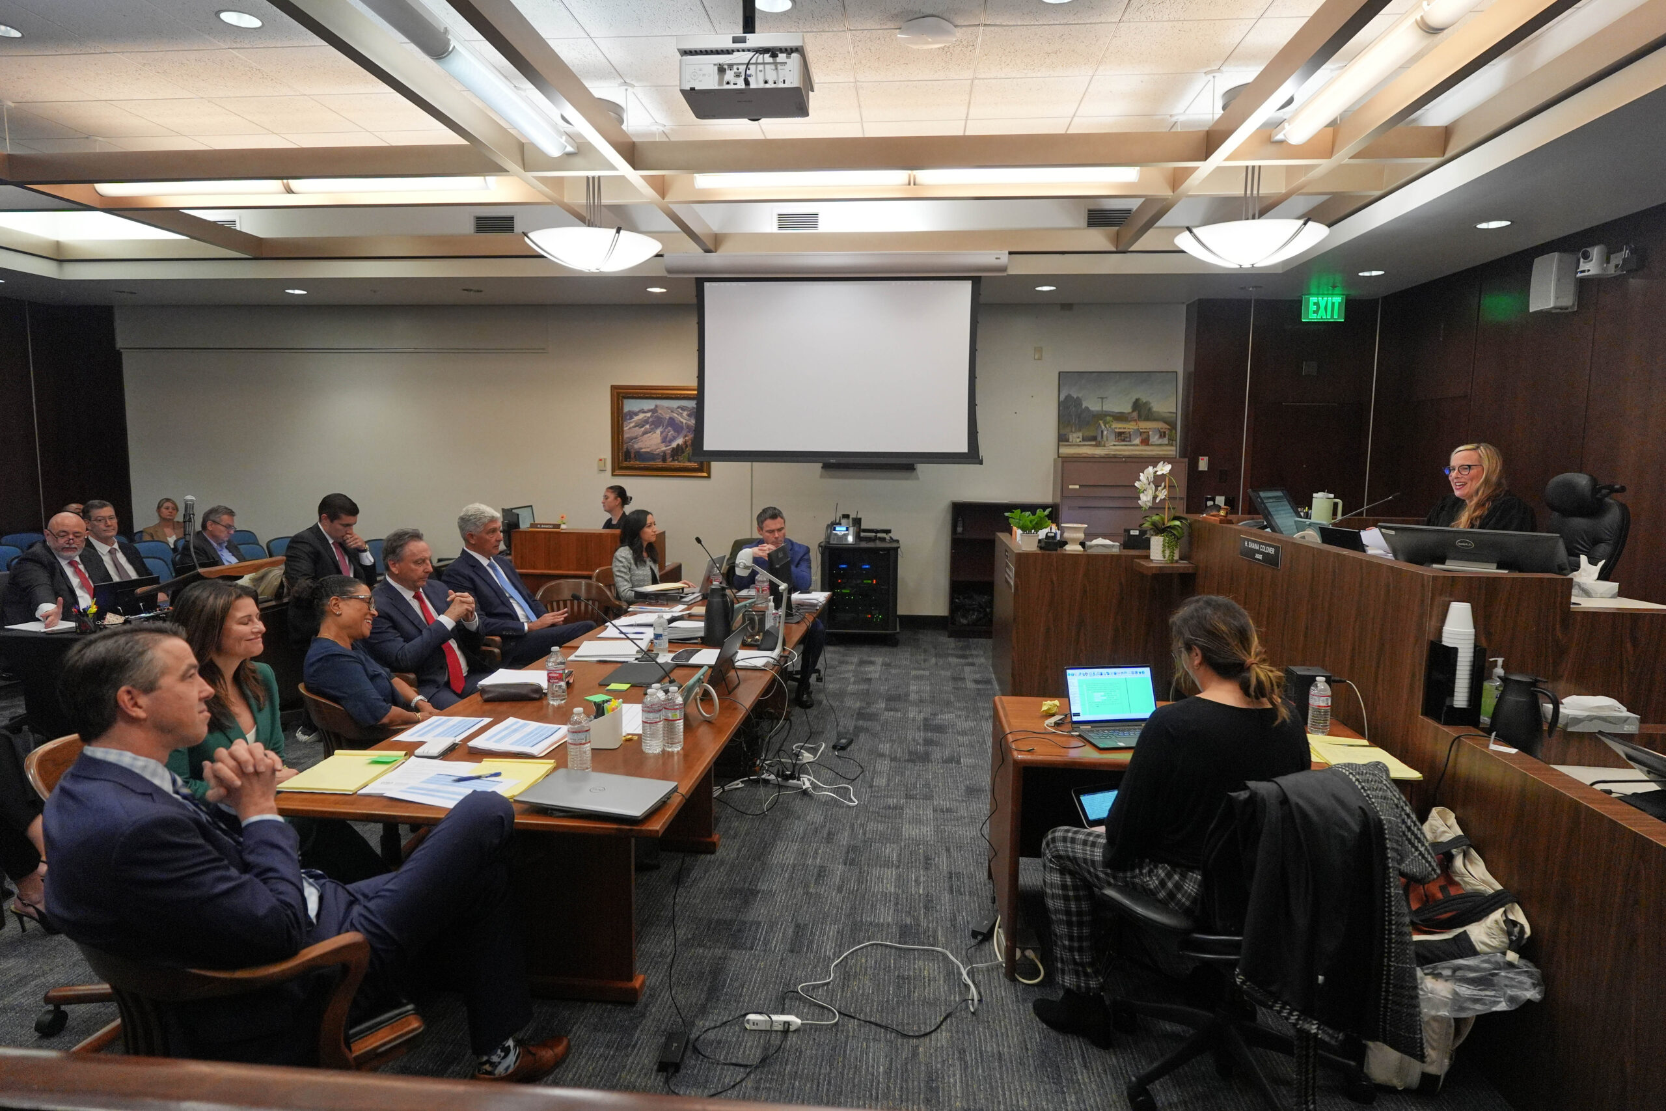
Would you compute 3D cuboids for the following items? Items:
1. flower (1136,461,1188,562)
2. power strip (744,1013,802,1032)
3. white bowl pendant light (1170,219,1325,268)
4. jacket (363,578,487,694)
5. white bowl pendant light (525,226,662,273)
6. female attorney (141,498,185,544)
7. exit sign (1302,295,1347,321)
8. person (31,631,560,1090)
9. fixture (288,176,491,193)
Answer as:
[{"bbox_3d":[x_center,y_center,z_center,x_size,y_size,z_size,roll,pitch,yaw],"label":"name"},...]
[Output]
[{"bbox_3d":[1.778,-0.229,4.989,0.290,0.560,0.250,1,6,5],"label":"flower"},{"bbox_3d":[-0.179,1.383,2.763,0.172,0.037,0.036,1,6,5],"label":"power strip"},{"bbox_3d":[2.272,-1.661,5.072,0.770,0.180,0.770,1,6,5],"label":"white bowl pendant light"},{"bbox_3d":[-1.675,0.411,3.888,0.460,0.620,0.500,3,7,21],"label":"jacket"},{"bbox_3d":[-1.401,-1.754,5.440,0.770,0.165,0.770,1,6,5],"label":"white bowl pendant light"},{"bbox_3d":[-6.123,0.079,8.755,0.750,1.220,0.500,3,6,22],"label":"female attorney"},{"bbox_3d":[4.234,-2.117,7.960,0.340,0.205,0.030,1,6,5],"label":"exit sign"},{"bbox_3d":[-1.090,0.787,2.115,1.060,1.320,0.600,-5,8,-38],"label":"person"},{"bbox_3d":[-2.601,-2.154,5.372,1.250,0.130,0.150,1,6,5],"label":"fixture"}]

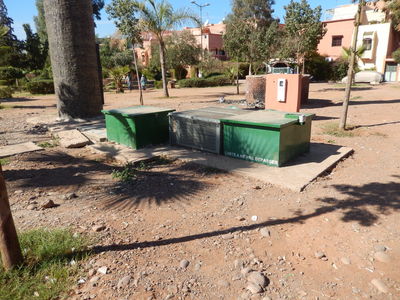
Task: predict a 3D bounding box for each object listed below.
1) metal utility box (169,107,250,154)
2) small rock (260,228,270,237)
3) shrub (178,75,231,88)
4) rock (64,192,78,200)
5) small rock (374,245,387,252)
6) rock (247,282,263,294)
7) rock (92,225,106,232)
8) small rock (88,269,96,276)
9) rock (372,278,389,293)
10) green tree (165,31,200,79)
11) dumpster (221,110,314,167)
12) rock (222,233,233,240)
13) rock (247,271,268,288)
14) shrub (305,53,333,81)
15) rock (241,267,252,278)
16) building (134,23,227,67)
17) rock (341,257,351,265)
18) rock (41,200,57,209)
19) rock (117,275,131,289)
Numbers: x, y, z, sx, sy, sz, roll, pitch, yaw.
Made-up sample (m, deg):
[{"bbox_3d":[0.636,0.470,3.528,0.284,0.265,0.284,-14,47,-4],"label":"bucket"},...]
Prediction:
[{"bbox_3d":[0.327,-0.451,6.010,1.387,0.637,1.300,12,20,43],"label":"metal utility box"},{"bbox_3d":[0.606,0.764,2.672,0.090,0.057,0.095,3,15,14],"label":"small rock"},{"bbox_3d":[0.760,-8.680,36.842,7.663,1.200,2.000,-7,15,-19],"label":"shrub"},{"bbox_3d":[-1.641,0.580,3.687,0.135,0.065,0.100,-8,16,-23],"label":"rock"},{"bbox_3d":[1.517,0.824,2.430,0.100,0.035,0.070,7,17,31],"label":"small rock"},{"bbox_3d":[0.392,0.995,2.080,0.106,0.059,0.094,1,15,11],"label":"rock"},{"bbox_3d":[-1.024,0.802,2.953,0.131,0.069,0.097,-7,16,-21],"label":"rock"},{"bbox_3d":[-0.834,0.945,2.245,0.056,0.035,0.050,-7,15,-19],"label":"small rock"},{"bbox_3d":[1.243,0.942,2.000,0.070,0.047,0.113,-7,16,-23],"label":"rock"},{"bbox_3d":[-1.774,-9.776,31.505,4.043,6.076,4.043,-2,15,-2],"label":"green tree"},{"bbox_3d":[1.245,-0.256,5.286,1.184,0.685,1.253,12,20,42],"label":"dumpster"},{"bbox_3d":[0.254,0.788,2.615,0.095,0.045,0.057,1,15,6],"label":"rock"},{"bbox_3d":[0.406,0.918,2.046,0.140,0.084,0.132,3,15,12],"label":"rock"},{"bbox_3d":[14.356,-10.055,35.000,3.453,3.443,2.944,5,16,21],"label":"shrub"},{"bbox_3d":[0.358,0.954,2.250,0.085,0.054,0.097,1,15,9],"label":"rock"},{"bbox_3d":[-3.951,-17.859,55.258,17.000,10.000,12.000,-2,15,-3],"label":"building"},{"bbox_3d":[1.154,0.872,2.275,0.067,0.040,0.062,8,17,29],"label":"rock"},{"bbox_3d":[-1.851,0.666,3.532,0.153,0.087,0.126,-10,17,-29],"label":"rock"},{"bbox_3d":[-0.549,0.962,2.129,0.068,0.042,0.118,10,19,38],"label":"rock"}]

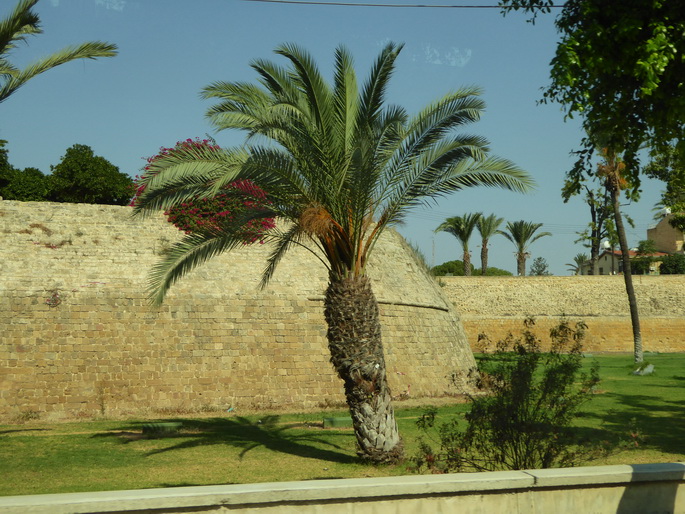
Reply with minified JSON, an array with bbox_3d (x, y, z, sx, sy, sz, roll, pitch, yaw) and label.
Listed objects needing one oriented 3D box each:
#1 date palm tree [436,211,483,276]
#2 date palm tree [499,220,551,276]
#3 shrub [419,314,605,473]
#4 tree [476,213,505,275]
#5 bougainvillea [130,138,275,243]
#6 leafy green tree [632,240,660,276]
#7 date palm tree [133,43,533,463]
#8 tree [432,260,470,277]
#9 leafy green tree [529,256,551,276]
[{"bbox_3d":[12.346,-1.118,99.000,5.200,7.240,5.000,0,-5,0],"label":"date palm tree"},{"bbox_3d":[19.174,-0.685,98.000,5.500,6.320,5.300,0,-5,0],"label":"date palm tree"},{"bbox_3d":[2.412,2.025,13.600,2.700,2.310,2.300,0,-5,0],"label":"shrub"},{"bbox_3d":[16.277,-1.163,103.000,3.500,7.530,3.400,0,-5,0],"label":"tree"},{"bbox_3d":[-4.515,-2.145,30.000,4.600,3.350,3.200,0,-5,0],"label":"bougainvillea"},{"bbox_3d":[35.180,0.522,108.000,3.100,5.340,3.000,0,-5,0],"label":"leafy green tree"},{"bbox_3d":[-0.169,-0.076,15.700,6.600,7.090,6.200,0,-5,0],"label":"date palm tree"},{"bbox_3d":[12.890,2.069,110.000,4.600,3.310,4.200,0,-5,0],"label":"tree"},{"bbox_3d":[25.837,1.771,122.000,2.900,3.670,2.800,0,-5,0],"label":"leafy green tree"}]

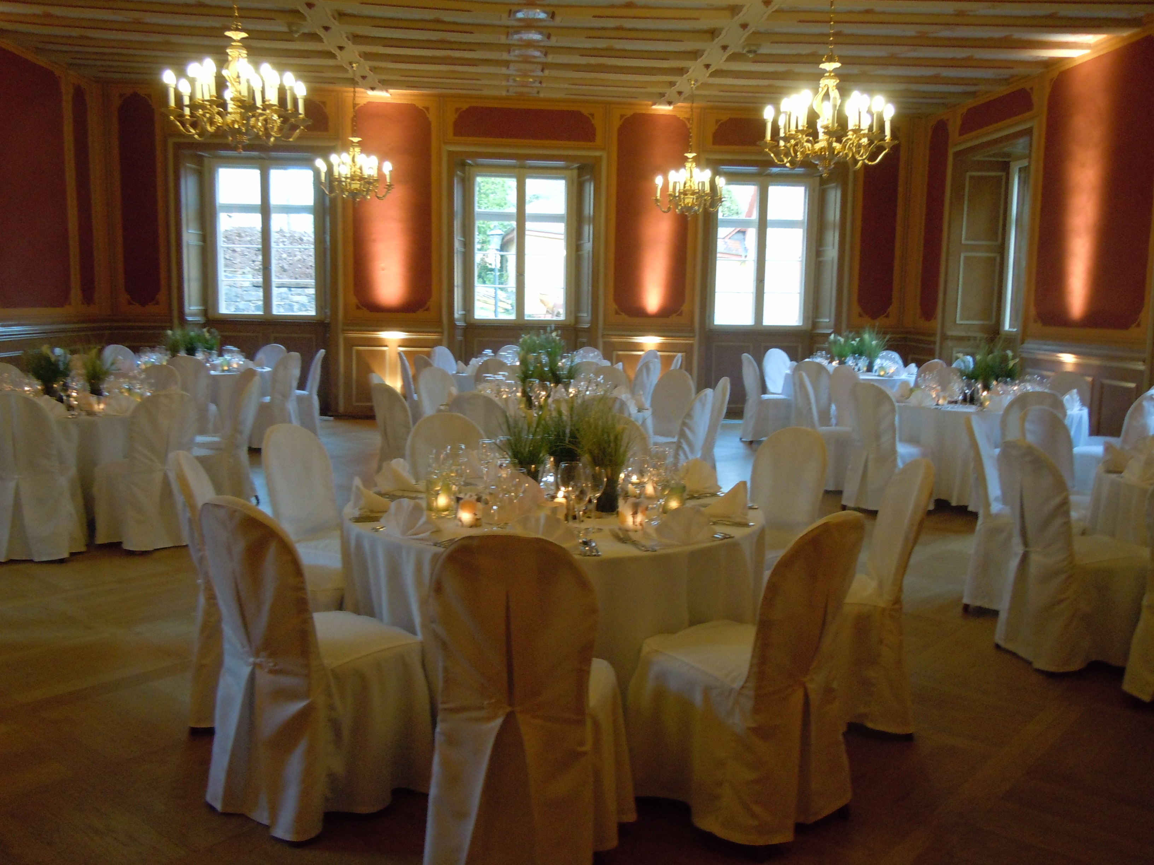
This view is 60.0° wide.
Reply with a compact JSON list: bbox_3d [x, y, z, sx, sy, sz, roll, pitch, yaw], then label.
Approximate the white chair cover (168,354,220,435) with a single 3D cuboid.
[{"bbox_3d":[-3.578,-0.252,9.380,0.455,0.965,0.560,-1,8,-13],"label":"white chair cover"}]

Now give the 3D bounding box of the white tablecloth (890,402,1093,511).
[{"bbox_3d":[3.343,0.133,8.306,1.630,0.750,1.630,1,7,0],"label":"white tablecloth"}]

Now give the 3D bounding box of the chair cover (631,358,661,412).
[{"bbox_3d":[0.524,-0.279,10.183,0.560,0.965,0.455,8,10,42],"label":"chair cover"}]

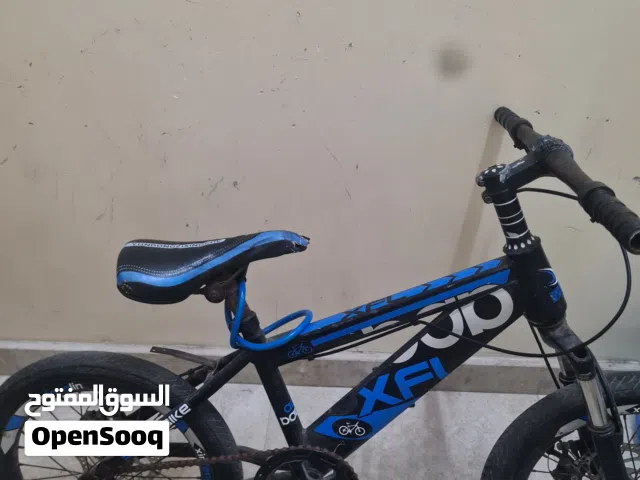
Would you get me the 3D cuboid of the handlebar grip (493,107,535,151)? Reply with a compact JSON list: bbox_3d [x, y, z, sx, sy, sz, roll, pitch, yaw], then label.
[{"bbox_3d":[0.329,-0.198,0.830,0.036,0.041,0.130,2,24,6],"label":"handlebar grip"}]

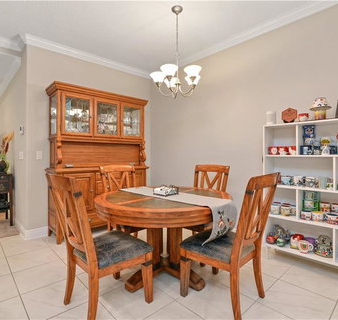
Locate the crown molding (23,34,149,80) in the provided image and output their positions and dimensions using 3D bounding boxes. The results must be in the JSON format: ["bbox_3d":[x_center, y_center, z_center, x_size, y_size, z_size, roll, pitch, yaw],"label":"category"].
[{"bbox_3d":[-1.183,-1.696,3.675,2.280,0.110,0.100,0,1,-43],"label":"crown molding"}]

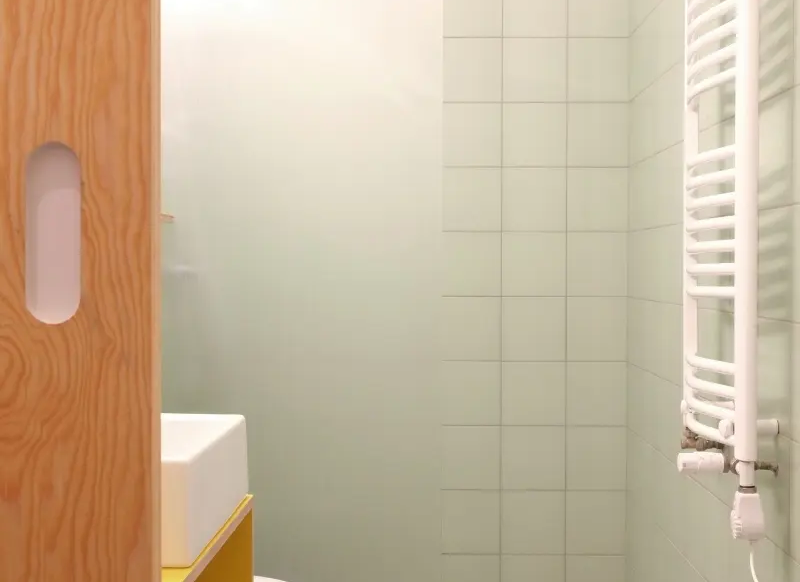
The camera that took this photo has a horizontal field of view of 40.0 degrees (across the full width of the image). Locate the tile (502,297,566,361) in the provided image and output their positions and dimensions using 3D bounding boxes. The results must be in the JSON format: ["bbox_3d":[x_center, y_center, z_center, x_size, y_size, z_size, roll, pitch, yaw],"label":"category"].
[{"bbox_3d":[0.416,0.119,3.411,0.198,0.198,0.009,0,1,1],"label":"tile"}]

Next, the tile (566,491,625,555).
[{"bbox_3d":[0.612,0.723,3.434,0.188,0.199,0.009,0,1,1],"label":"tile"}]

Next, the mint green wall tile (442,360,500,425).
[{"bbox_3d":[0.216,0.319,3.417,0.198,0.198,0.009,0,1,1],"label":"mint green wall tile"}]

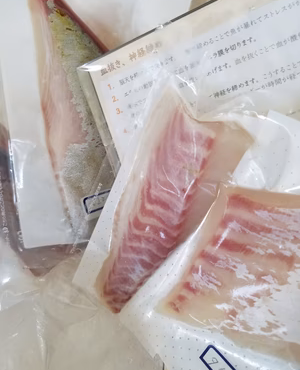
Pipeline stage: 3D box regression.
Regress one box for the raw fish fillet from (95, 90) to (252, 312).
[{"bbox_3d":[0.013,0.009,0.217,0.076,0.029,0.165,26,76,7],"label":"raw fish fillet"}]

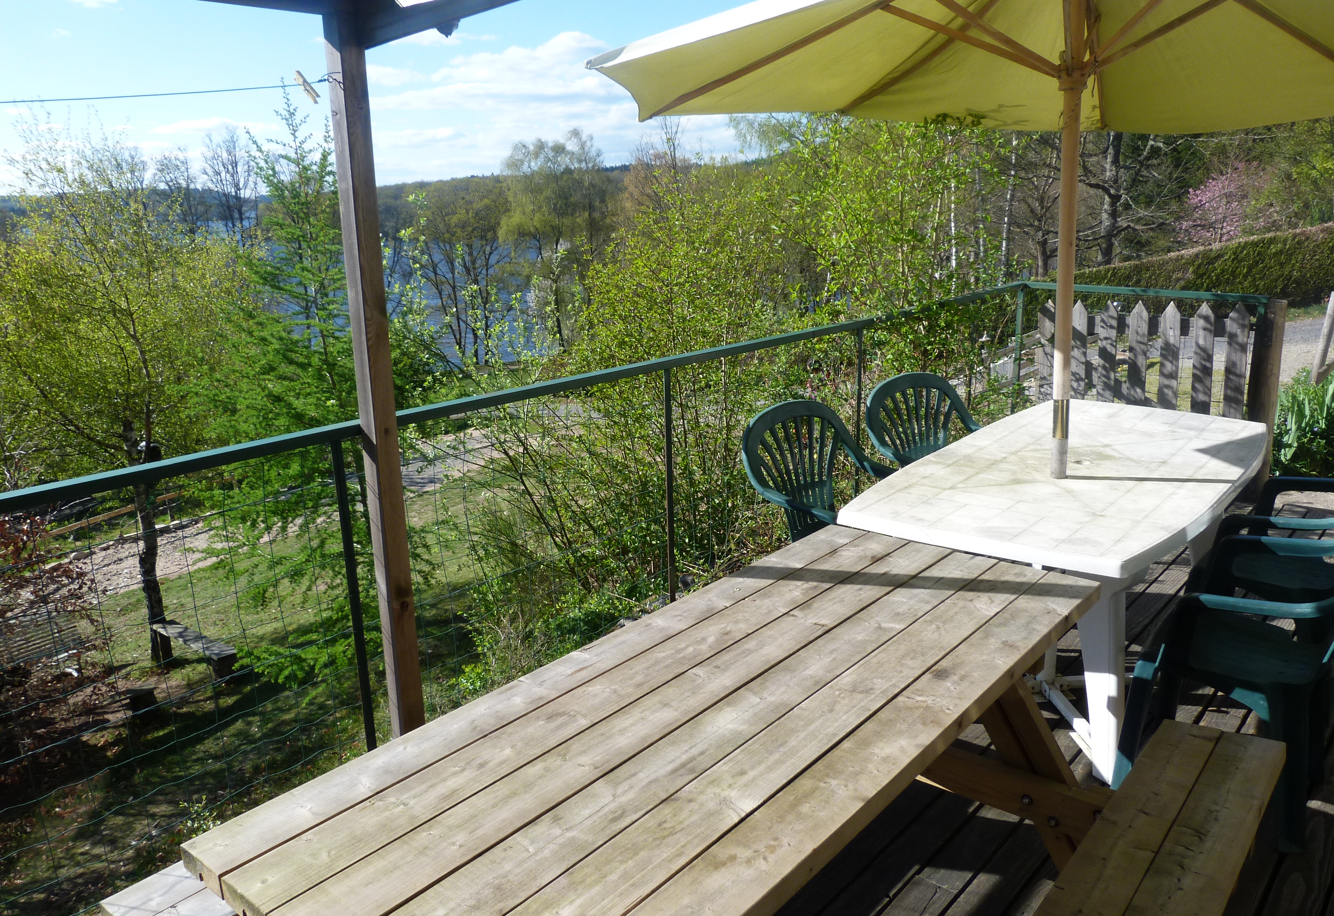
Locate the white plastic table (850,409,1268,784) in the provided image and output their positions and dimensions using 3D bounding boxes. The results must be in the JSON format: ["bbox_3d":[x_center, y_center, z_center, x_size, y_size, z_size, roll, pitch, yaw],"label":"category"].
[{"bbox_3d":[1.493,0.347,3.497,0.973,0.720,2.081,10,18,38],"label":"white plastic table"}]

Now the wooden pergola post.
[{"bbox_3d":[-0.768,-0.066,2.596,0.075,2.100,0.075,11,18,39],"label":"wooden pergola post"}]

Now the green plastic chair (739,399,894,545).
[{"bbox_3d":[0.619,0.289,3.506,0.585,0.870,0.570,-13,18,-38],"label":"green plastic chair"}]

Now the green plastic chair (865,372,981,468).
[{"bbox_3d":[1.169,0.145,4.019,0.585,0.870,0.570,-11,17,-33],"label":"green plastic chair"}]

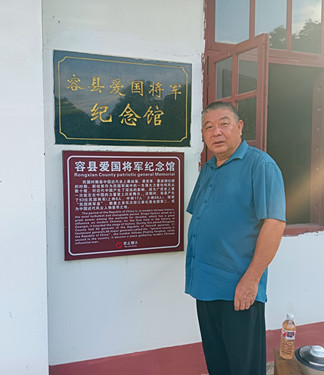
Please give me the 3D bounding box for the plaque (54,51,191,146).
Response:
[{"bbox_3d":[-0.203,-0.488,1.990,0.788,0.496,0.028,-1,4,-17],"label":"plaque"}]

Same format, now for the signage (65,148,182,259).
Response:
[{"bbox_3d":[-0.204,0.097,2.020,0.707,0.604,0.028,-1,4,-17],"label":"signage"}]

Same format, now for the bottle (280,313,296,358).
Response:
[{"bbox_3d":[0.637,0.745,1.748,0.067,0.214,0.067,-1,4,-17],"label":"bottle"}]

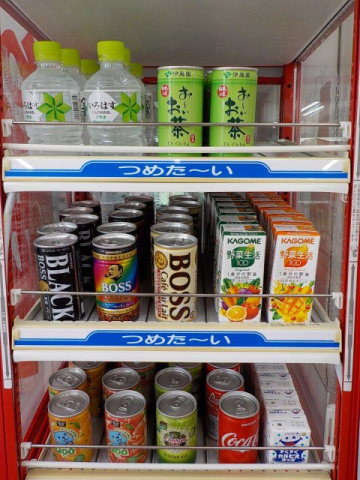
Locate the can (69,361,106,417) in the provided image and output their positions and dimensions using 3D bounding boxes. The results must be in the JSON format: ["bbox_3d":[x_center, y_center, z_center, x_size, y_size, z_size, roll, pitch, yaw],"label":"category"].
[{"bbox_3d":[-0.143,0.227,0.660,0.053,0.090,0.053,0,18,-1],"label":"can"}]

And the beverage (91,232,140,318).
[{"bbox_3d":[-0.079,0.049,0.518,0.053,0.103,0.053,0,18,0],"label":"beverage"}]

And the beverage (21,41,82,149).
[{"bbox_3d":[-0.148,-0.158,0.485,0.066,0.131,0.066,0,18,-1],"label":"beverage"}]

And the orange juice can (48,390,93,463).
[{"bbox_3d":[-0.144,0.255,0.555,0.053,0.089,0.053,0,18,0],"label":"orange juice can"}]

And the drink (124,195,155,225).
[{"bbox_3d":[-0.070,-0.023,0.739,0.053,0.103,0.053,0,18,0],"label":"drink"}]

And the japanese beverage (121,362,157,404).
[{"bbox_3d":[-0.063,0.224,0.649,0.053,0.089,0.053,0,18,0],"label":"japanese beverage"}]

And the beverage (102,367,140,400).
[{"bbox_3d":[-0.084,0.243,0.613,0.053,0.090,0.053,0,18,-1],"label":"beverage"}]

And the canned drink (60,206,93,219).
[{"bbox_3d":[-0.162,0.004,0.670,0.053,0.105,0.053,0,17,1],"label":"canned drink"}]

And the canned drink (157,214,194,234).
[{"bbox_3d":[-0.007,0.017,0.616,0.053,0.103,0.053,0,18,0],"label":"canned drink"}]

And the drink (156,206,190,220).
[{"bbox_3d":[-0.010,0.003,0.674,0.053,0.105,0.053,0,17,1],"label":"drink"}]

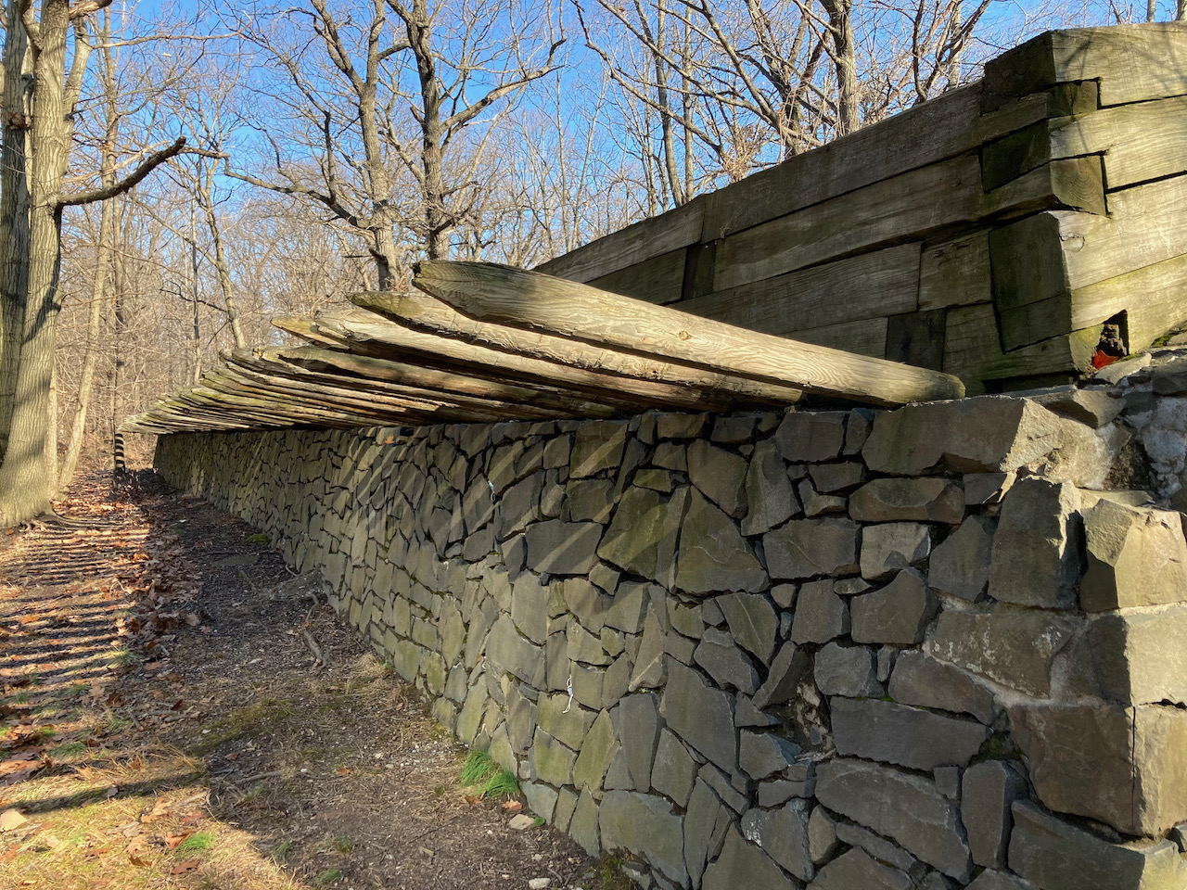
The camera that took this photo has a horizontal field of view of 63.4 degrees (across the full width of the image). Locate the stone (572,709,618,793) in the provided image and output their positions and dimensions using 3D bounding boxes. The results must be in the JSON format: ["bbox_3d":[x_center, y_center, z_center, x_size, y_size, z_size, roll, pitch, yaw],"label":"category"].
[{"bbox_3d":[0.092,1.144,3.569,0.190,0.335,0.331,8,-3,-25],"label":"stone"}]

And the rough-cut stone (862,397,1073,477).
[{"bbox_3d":[0.873,-0.005,2.260,0.191,0.181,0.479,8,-3,-25],"label":"rough-cut stone"}]

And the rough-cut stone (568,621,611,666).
[{"bbox_3d":[0.025,0.763,3.651,0.130,0.140,0.354,-2,2,-27],"label":"rough-cut stone"}]

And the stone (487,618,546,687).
[{"bbox_3d":[-0.290,0.899,4.276,0.160,0.234,0.600,-2,2,-27],"label":"stone"}]

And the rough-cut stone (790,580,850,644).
[{"bbox_3d":[0.686,0.477,2.702,0.141,0.184,0.226,10,-10,-26],"label":"rough-cut stone"}]

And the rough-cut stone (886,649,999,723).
[{"bbox_3d":[0.783,0.518,2.079,0.117,0.130,0.291,5,-2,-26],"label":"rough-cut stone"}]

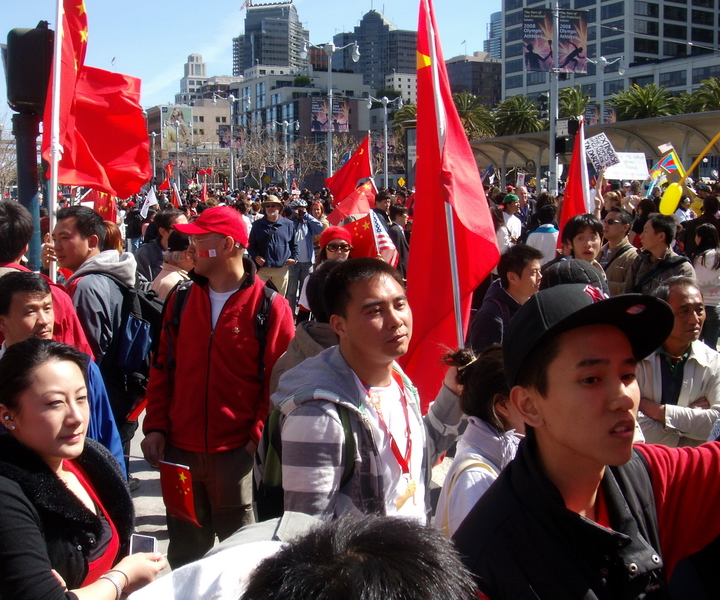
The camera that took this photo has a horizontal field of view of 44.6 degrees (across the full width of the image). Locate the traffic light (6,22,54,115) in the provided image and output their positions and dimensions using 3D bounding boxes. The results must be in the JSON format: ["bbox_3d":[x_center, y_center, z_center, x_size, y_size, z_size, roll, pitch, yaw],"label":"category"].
[{"bbox_3d":[-1.777,-1.258,4.750,0.280,0.480,0.450,-3,8,-19],"label":"traffic light"}]

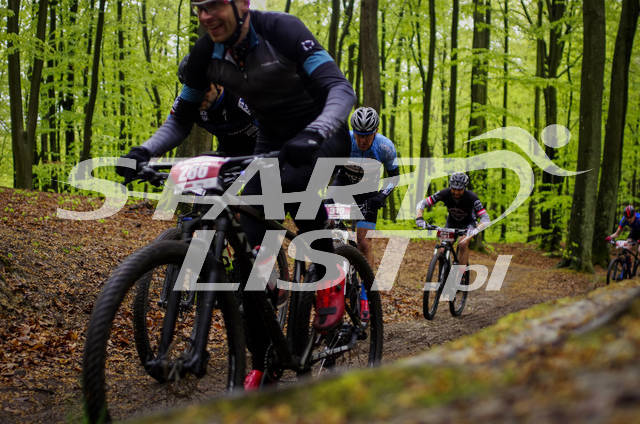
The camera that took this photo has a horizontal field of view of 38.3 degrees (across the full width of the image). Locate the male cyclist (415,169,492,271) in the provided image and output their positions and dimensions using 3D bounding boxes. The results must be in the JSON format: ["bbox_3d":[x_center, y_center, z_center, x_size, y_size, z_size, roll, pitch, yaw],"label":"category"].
[{"bbox_3d":[1.500,0.190,10.250,0.760,1.300,0.860,3,-2,20],"label":"male cyclist"}]

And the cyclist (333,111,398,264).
[{"bbox_3d":[0.315,0.020,6.830,0.680,1.560,0.880,2,-2,24],"label":"cyclist"}]

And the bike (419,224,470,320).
[{"bbox_3d":[1.400,0.650,10.150,0.700,1.030,1.830,5,-2,22],"label":"bike"}]

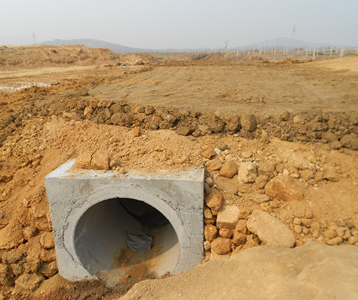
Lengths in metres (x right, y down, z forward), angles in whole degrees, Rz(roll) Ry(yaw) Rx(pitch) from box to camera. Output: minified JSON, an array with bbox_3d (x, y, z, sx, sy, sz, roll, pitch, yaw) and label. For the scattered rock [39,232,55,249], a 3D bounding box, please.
[{"bbox_3d":[-1.448,1.000,3.320,0.180,0.180,0.170,0,18,0],"label":"scattered rock"}]

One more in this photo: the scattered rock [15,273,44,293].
[{"bbox_3d":[-1.632,1.447,3.280,0.280,0.160,0.200,0,18,0],"label":"scattered rock"}]

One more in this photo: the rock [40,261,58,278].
[{"bbox_3d":[-1.412,1.293,3.250,0.200,0.180,0.180,0,18,0],"label":"rock"}]

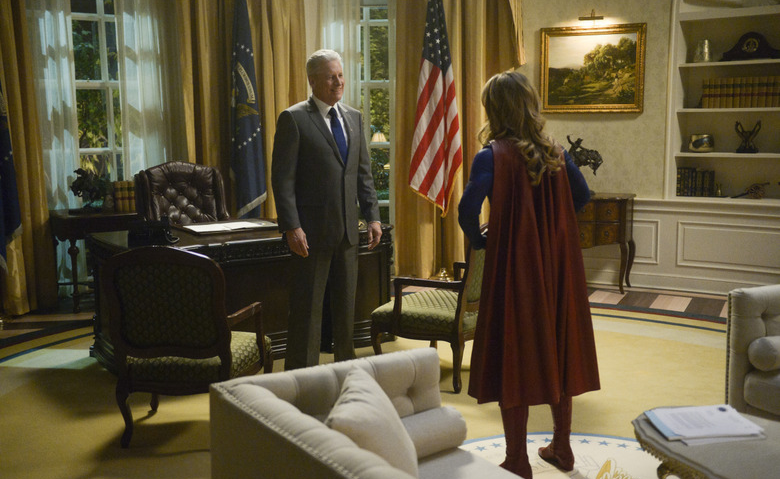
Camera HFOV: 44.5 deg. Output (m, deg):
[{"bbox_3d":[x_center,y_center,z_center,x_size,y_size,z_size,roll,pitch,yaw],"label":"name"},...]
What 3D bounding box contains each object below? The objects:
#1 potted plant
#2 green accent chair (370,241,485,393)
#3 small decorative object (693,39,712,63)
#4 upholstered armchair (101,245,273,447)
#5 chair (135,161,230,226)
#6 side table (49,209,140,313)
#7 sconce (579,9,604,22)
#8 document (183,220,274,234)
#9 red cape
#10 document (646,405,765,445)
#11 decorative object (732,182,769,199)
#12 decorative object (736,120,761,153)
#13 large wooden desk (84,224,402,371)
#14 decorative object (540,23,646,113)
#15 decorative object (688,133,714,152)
[{"bbox_3d":[-2.457,-0.398,7.790,0.330,0.360,0.200,-4,10,-20],"label":"potted plant"},{"bbox_3d":[0.338,0.352,5.674,0.660,0.980,0.660,5,11,34],"label":"green accent chair"},{"bbox_3d":[2.722,-1.641,8.293,0.140,0.200,0.140,5,9,35],"label":"small decorative object"},{"bbox_3d":[-0.984,0.487,4.781,0.650,0.940,0.690,0,7,6],"label":"upholstered armchair"},{"bbox_3d":[-1.555,0.007,7.332,0.710,1.190,0.780,-5,10,-23],"label":"chair"},{"bbox_3d":[-2.329,0.157,8.144,0.950,0.780,0.500,-5,8,-32],"label":"side table"},{"bbox_3d":[1.661,-1.861,7.856,0.230,0.120,0.180,4,10,27],"label":"sconce"},{"bbox_3d":[-1.091,-0.085,6.539,0.580,0.025,0.340,-5,9,-33],"label":"document"},{"bbox_3d":[0.641,0.123,4.279,0.500,1.140,0.330,-3,8,-20],"label":"red cape"},{"bbox_3d":[1.065,0.628,3.244,0.310,0.020,0.320,-1,7,-8],"label":"document"},{"bbox_3d":[2.884,-0.394,7.657,0.280,0.135,0.130,5,11,33],"label":"decorative object"},{"bbox_3d":[3.068,-0.886,8.171,0.200,0.270,0.110,5,9,35],"label":"decorative object"},{"bbox_3d":[-1.025,0.327,6.554,1.830,0.790,1.020,-6,11,-29],"label":"large wooden desk"},{"bbox_3d":[1.695,-1.427,7.989,0.890,0.730,0.060,4,10,27],"label":"decorative object"},{"bbox_3d":[2.743,-0.841,8.383,0.190,0.150,0.190,5,9,35],"label":"decorative object"}]

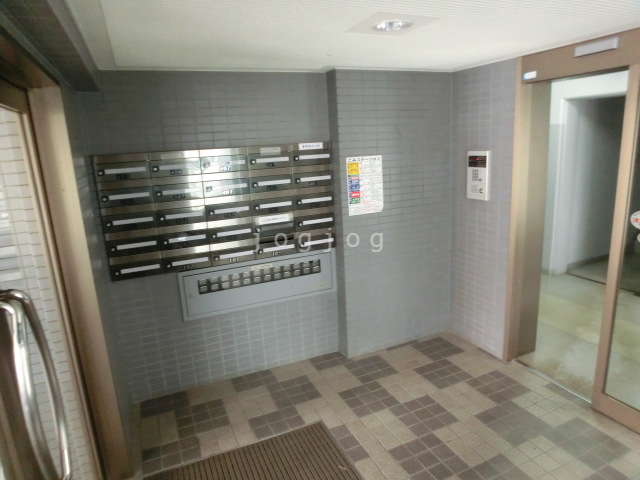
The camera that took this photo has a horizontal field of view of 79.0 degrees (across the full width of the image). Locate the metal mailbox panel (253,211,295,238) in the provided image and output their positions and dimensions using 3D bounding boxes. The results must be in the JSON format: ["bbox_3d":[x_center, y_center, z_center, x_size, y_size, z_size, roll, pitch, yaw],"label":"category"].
[{"bbox_3d":[-0.321,-0.110,2.752,0.303,0.154,0.040,-8,13,-20],"label":"metal mailbox panel"}]

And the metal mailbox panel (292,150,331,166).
[{"bbox_3d":[-0.063,-0.558,2.647,0.287,0.103,0.030,-8,14,-22],"label":"metal mailbox panel"}]

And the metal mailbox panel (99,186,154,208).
[{"bbox_3d":[-1.179,-0.266,2.362,0.299,0.109,0.030,-9,14,-21],"label":"metal mailbox panel"}]

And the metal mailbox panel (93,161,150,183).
[{"bbox_3d":[-1.183,-0.417,2.328,0.299,0.109,0.030,-9,14,-21],"label":"metal mailbox panel"}]

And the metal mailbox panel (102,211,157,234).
[{"bbox_3d":[-1.124,-0.106,2.294,0.287,0.103,0.030,-8,14,-22],"label":"metal mailbox panel"}]

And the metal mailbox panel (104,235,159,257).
[{"bbox_3d":[-1.119,0.033,2.325,0.287,0.103,0.030,-8,14,-22],"label":"metal mailbox panel"}]

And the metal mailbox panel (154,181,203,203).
[{"bbox_3d":[-0.898,-0.308,2.471,0.299,0.109,0.030,-9,14,-21],"label":"metal mailbox panel"}]

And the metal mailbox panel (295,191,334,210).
[{"bbox_3d":[-0.044,-0.285,2.836,0.299,0.109,0.030,-9,14,-21],"label":"metal mailbox panel"}]

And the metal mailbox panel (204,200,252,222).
[{"bbox_3d":[-0.592,-0.187,2.501,0.287,0.103,0.030,-8,14,-22],"label":"metal mailbox panel"}]

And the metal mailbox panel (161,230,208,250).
[{"bbox_3d":[-0.850,-0.001,2.431,0.287,0.103,0.030,-8,14,-22],"label":"metal mailbox panel"}]

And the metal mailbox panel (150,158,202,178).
[{"bbox_3d":[-0.902,-0.459,2.438,0.299,0.109,0.030,-9,14,-21],"label":"metal mailbox panel"}]

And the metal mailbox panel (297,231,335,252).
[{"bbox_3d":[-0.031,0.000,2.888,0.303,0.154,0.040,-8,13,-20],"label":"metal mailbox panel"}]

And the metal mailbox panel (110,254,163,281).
[{"bbox_3d":[-1.113,0.163,2.354,0.287,0.125,0.030,-8,14,-22],"label":"metal mailbox panel"}]

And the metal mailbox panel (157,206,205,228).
[{"bbox_3d":[-0.890,-0.157,2.506,0.299,0.109,0.030,-9,14,-21],"label":"metal mailbox panel"}]

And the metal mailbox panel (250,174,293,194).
[{"bbox_3d":[-0.326,-0.372,2.575,0.287,0.103,0.030,-8,14,-22],"label":"metal mailbox panel"}]

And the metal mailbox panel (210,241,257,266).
[{"bbox_3d":[-0.596,0.084,2.680,0.303,0.154,0.040,-8,13,-20],"label":"metal mailbox panel"}]

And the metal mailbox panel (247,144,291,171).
[{"bbox_3d":[-0.335,-0.540,2.536,0.287,0.145,0.030,-8,14,-22],"label":"metal mailbox panel"}]

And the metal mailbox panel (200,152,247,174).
[{"bbox_3d":[-0.629,-0.500,2.545,0.299,0.109,0.030,-9,14,-21],"label":"metal mailbox panel"}]

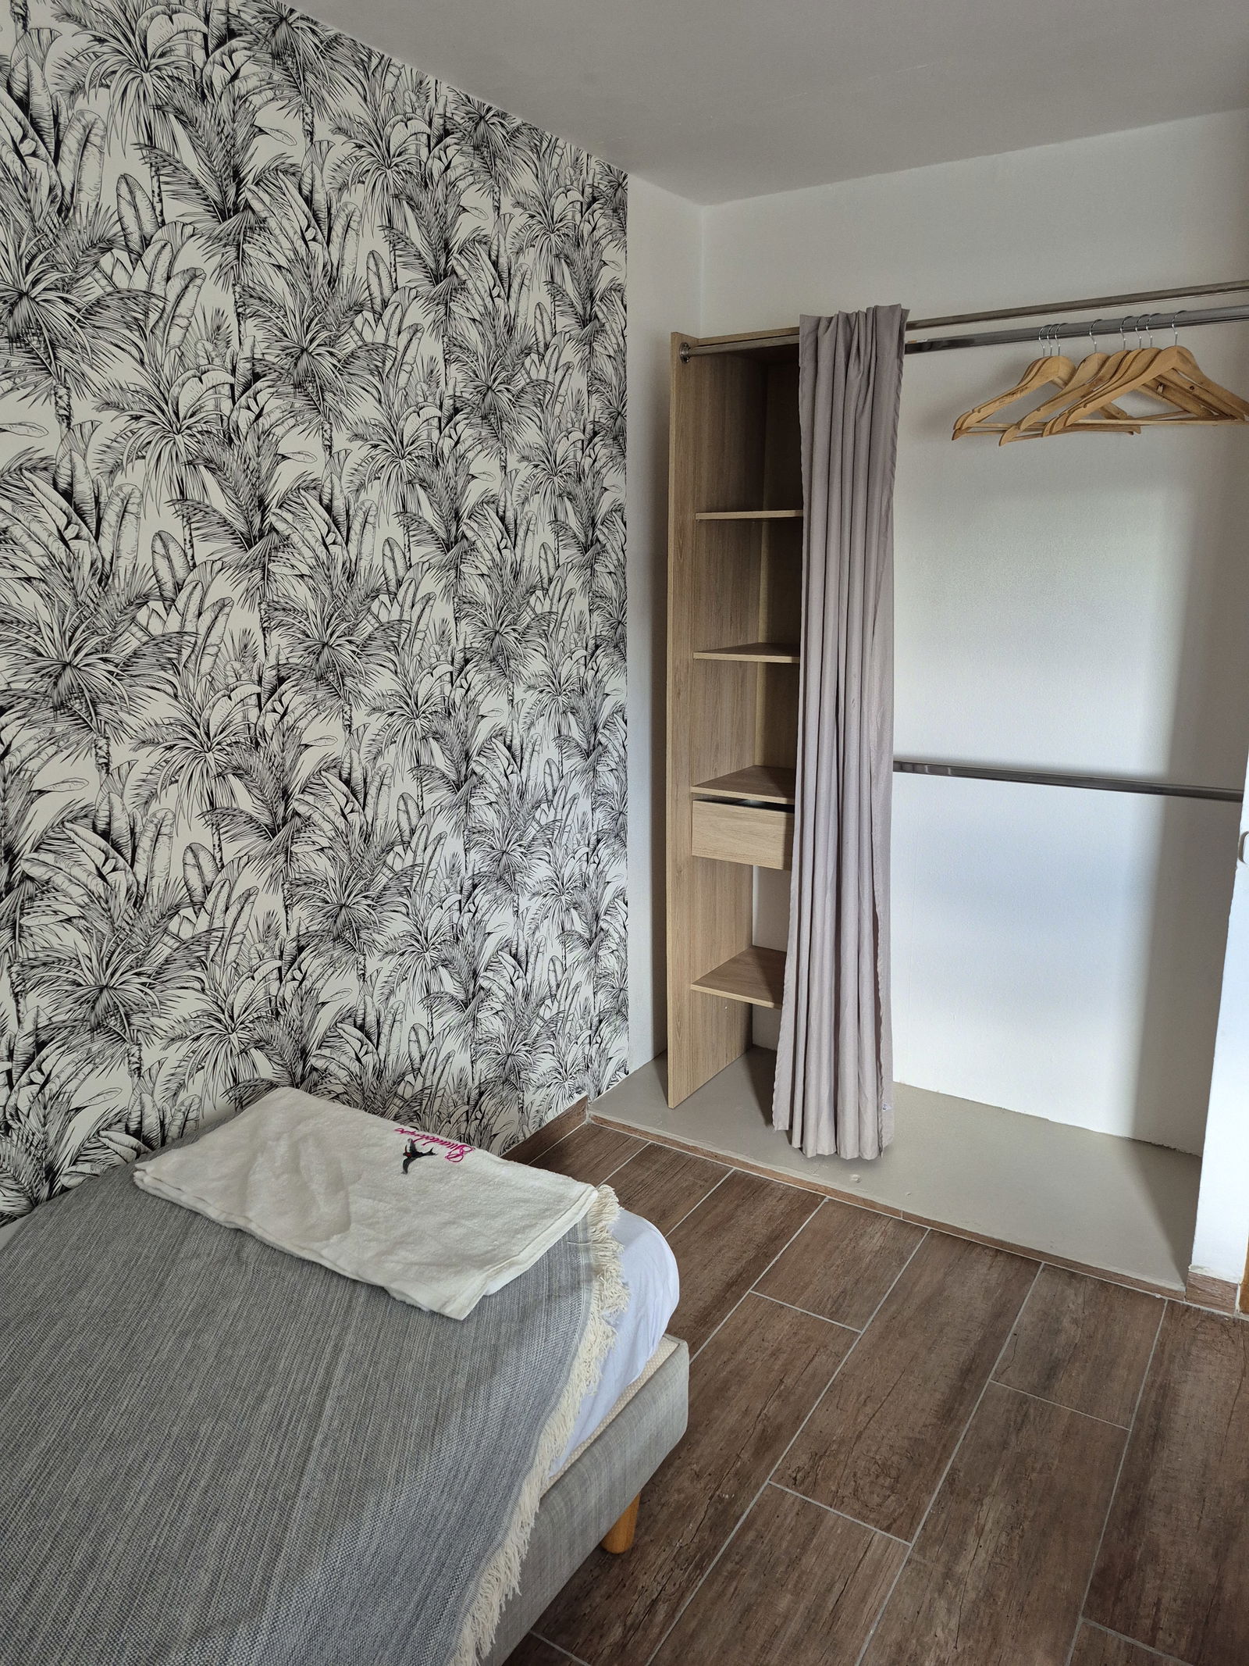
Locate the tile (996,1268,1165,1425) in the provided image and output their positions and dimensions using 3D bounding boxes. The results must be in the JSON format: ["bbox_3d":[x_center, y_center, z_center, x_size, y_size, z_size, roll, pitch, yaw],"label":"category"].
[{"bbox_3d":[0.947,1.052,2.295,0.257,0.010,0.439,8,16,32],"label":"tile"}]

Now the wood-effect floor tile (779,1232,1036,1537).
[{"bbox_3d":[0.604,1.066,2.244,0.257,0.010,0.897,8,16,32],"label":"wood-effect floor tile"}]

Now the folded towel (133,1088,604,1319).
[{"bbox_3d":[-0.446,0.589,1.866,0.735,0.042,0.345,8,15,30],"label":"folded towel"}]

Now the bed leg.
[{"bbox_3d":[-0.011,1.094,1.805,0.070,0.145,0.070,0,13,0],"label":"bed leg"}]

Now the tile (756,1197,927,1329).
[{"bbox_3d":[0.508,0.991,2.567,0.257,0.010,0.443,8,16,32],"label":"tile"}]

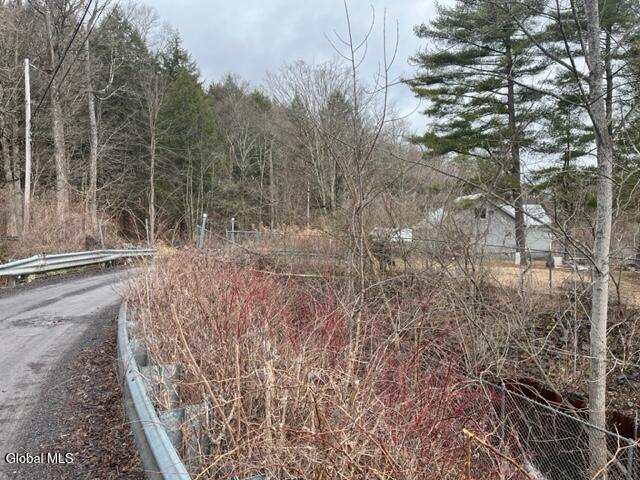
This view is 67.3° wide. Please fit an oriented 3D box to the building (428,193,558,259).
[{"bbox_3d":[16.600,-1.150,46.500,10.300,5.700,9.000,0,0,0],"label":"building"}]

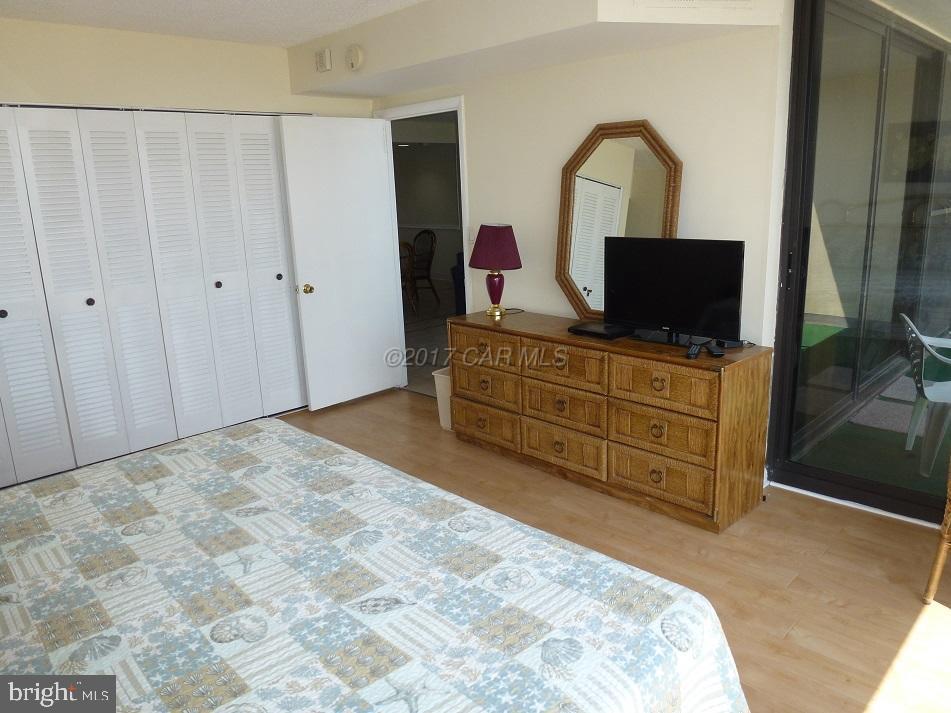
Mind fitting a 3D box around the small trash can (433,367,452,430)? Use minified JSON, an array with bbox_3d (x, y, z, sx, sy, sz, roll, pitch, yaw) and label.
[{"bbox_3d":[-0.091,0.279,4.379,0.300,0.370,0.250,-14,18,-41],"label":"small trash can"}]

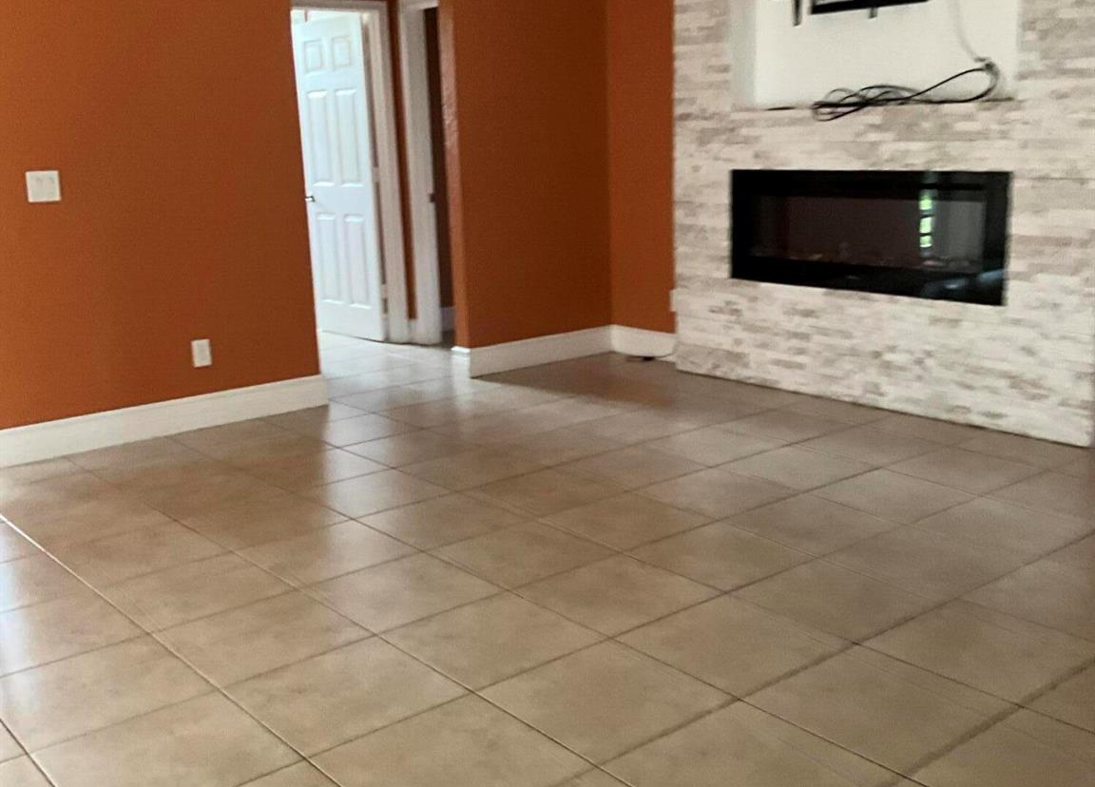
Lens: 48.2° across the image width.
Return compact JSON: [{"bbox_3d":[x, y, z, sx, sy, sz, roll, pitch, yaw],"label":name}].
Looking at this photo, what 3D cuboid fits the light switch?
[{"bbox_3d":[-2.094,-0.861,5.086,0.124,0.121,0.010,-12,16,-37],"label":"light switch"}]

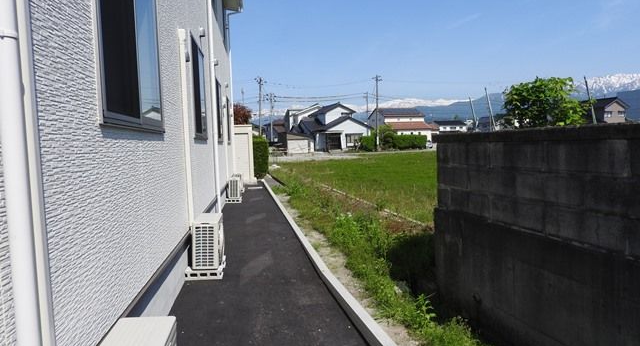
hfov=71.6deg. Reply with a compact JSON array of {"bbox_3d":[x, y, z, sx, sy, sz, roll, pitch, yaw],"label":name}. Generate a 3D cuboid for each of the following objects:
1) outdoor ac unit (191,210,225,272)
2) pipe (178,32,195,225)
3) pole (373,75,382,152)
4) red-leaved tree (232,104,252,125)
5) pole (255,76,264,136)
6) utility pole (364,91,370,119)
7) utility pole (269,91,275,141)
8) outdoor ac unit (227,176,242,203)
[{"bbox_3d":[-1.321,0.802,5.304,0.310,0.550,0.670,-3,4,-8],"label":"outdoor ac unit"},{"bbox_3d":[-1.570,-0.519,5.246,0.070,2.320,0.080,-3,4,-8],"label":"pipe"},{"bbox_3d":[8.007,-8.310,62.000,1.400,10.600,0.600,-2,4,0],"label":"pole"},{"bbox_3d":[-4.536,-1.935,25.000,2.200,4.010,2.200,-2,4,0],"label":"red-leaved tree"},{"bbox_3d":[-8.314,-7.915,62.000,1.400,11.110,0.600,-2,4,0],"label":"pole"},{"bbox_3d":[8.886,-9.717,83.000,1.200,10.840,0.600,-2,4,0],"label":"utility pole"},{"bbox_3d":[-8.908,-9.233,82.000,1.300,11.440,0.600,-2,4,0],"label":"utility pole"},{"bbox_3d":[-2.347,0.438,12.234,0.310,0.600,0.680,-3,4,-8],"label":"outdoor ac unit"}]

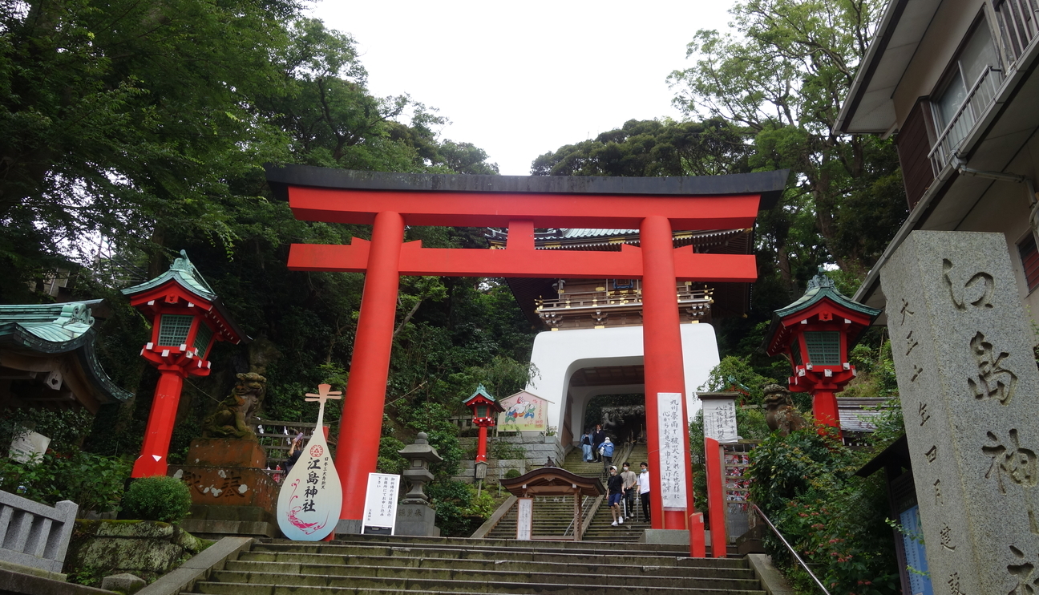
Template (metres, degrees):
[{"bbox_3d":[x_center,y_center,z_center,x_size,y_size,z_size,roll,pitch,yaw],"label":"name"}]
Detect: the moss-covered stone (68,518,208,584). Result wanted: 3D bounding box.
[{"bbox_3d":[-4.669,3.135,9.818,1.600,0.750,0.750,1,-24,2],"label":"moss-covered stone"}]

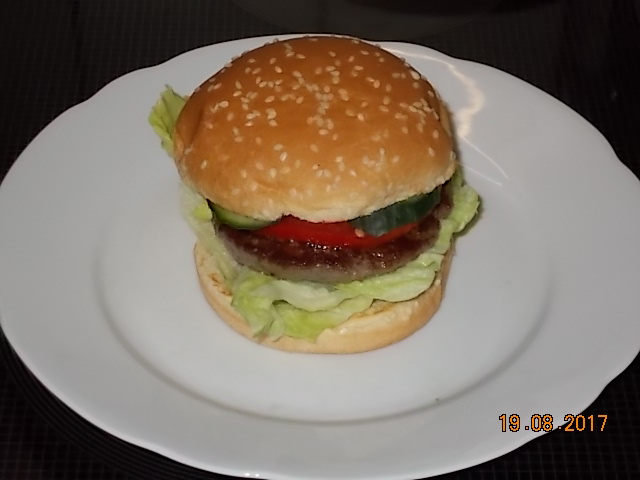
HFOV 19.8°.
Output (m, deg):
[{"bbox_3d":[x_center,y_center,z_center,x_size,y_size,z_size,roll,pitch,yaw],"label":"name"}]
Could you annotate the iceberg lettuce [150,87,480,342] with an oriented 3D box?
[{"bbox_3d":[0.000,-0.013,0.716,0.127,0.054,0.110,2,42,0],"label":"iceberg lettuce"}]

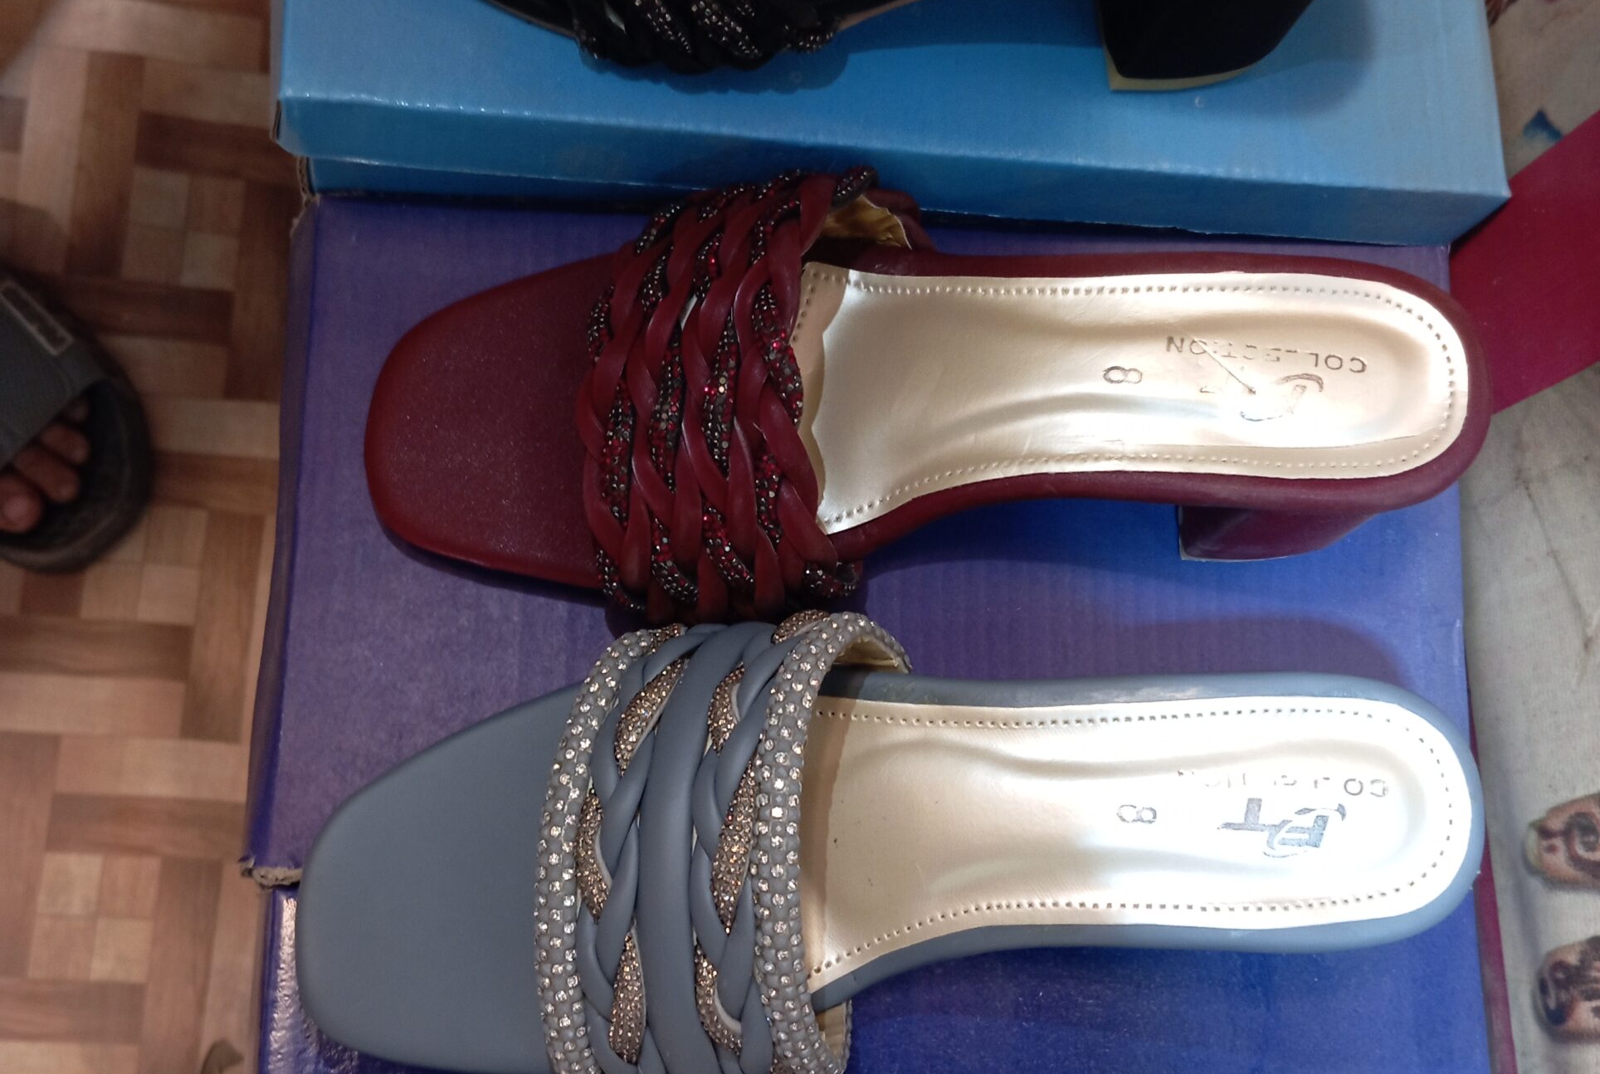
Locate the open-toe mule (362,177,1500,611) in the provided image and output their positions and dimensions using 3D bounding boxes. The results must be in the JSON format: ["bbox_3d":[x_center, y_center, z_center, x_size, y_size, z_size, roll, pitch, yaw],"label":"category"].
[{"bbox_3d":[0.026,-0.030,0.391,0.247,0.073,0.093,-2,79,-11],"label":"open-toe mule"}]

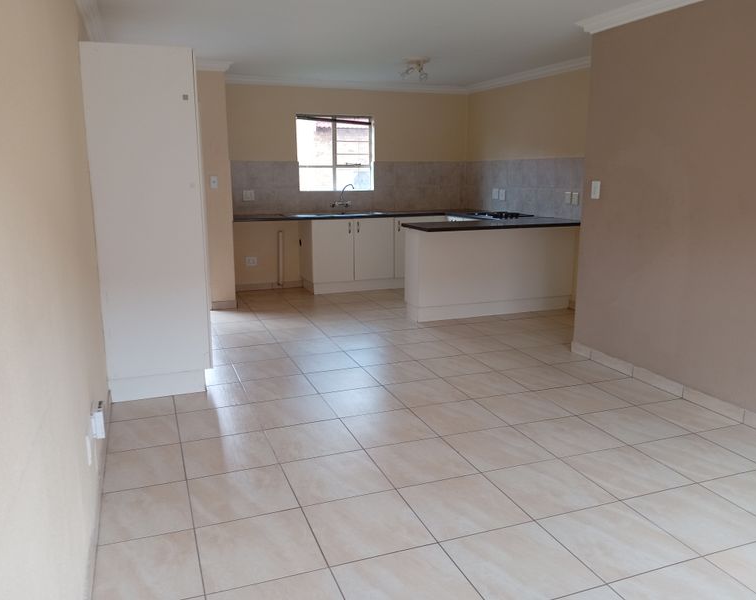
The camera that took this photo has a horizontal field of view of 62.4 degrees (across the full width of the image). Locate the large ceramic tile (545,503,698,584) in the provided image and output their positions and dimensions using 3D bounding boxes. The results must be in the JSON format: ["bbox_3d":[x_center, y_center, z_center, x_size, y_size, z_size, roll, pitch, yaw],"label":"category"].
[{"bbox_3d":[0.936,0.946,2.466,0.439,0.010,0.439,-4,12,-20],"label":"large ceramic tile"}]

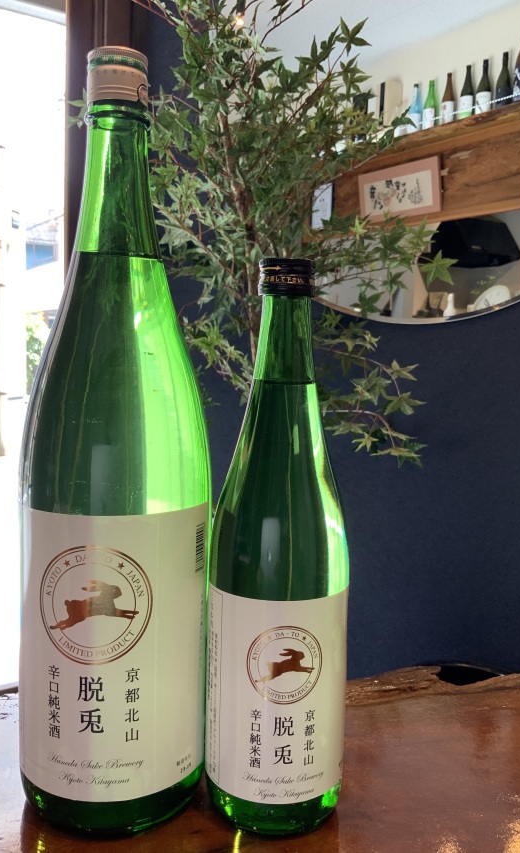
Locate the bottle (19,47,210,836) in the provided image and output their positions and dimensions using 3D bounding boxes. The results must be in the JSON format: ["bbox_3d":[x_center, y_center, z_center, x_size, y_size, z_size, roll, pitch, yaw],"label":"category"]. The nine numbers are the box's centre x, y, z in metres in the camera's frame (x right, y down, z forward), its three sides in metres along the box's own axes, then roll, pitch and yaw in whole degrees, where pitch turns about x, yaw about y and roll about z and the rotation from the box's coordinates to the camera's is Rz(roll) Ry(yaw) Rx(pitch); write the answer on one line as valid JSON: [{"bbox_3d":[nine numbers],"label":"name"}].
[{"bbox_3d":[-0.079,0.007,0.396,0.104,0.402,0.104,2,5,2],"label":"bottle"}]

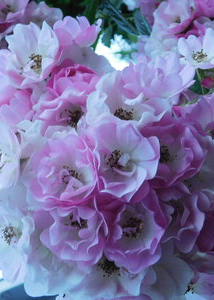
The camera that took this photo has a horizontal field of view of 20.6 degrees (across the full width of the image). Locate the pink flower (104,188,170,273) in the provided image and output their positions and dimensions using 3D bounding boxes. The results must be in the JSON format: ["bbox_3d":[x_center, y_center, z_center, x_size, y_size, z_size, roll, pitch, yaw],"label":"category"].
[{"bbox_3d":[0.018,0.051,0.370,0.040,0.051,0.030,1,8,-3],"label":"pink flower"}]

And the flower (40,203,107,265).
[{"bbox_3d":[-0.021,0.052,0.370,0.043,0.036,0.030,0,14,0],"label":"flower"}]

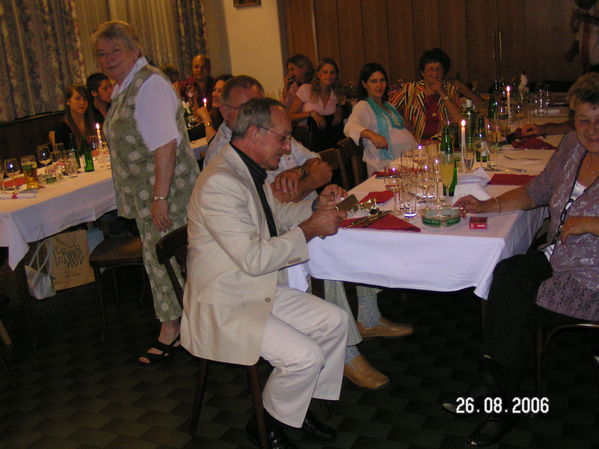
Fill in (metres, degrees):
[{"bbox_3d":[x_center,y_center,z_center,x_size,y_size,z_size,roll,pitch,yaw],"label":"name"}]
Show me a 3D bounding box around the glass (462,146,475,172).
[{"bbox_3d":[0.803,-0.301,3.196,0.060,0.160,0.060,4,18,30],"label":"glass"}]

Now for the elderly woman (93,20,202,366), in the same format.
[{"bbox_3d":[-0.717,-0.155,3.307,0.460,1.640,0.500,-12,17,-25],"label":"elderly woman"}]

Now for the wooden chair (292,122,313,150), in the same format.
[{"bbox_3d":[-0.132,-0.342,5.374,0.480,0.820,0.430,4,17,30],"label":"wooden chair"}]

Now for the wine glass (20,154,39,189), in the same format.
[{"bbox_3d":[-1.663,-0.328,4.160,0.088,0.194,0.088,-5,15,0],"label":"wine glass"}]

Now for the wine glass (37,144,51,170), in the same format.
[{"bbox_3d":[-1.770,-0.458,4.683,0.086,0.190,0.086,-5,15,0],"label":"wine glass"}]

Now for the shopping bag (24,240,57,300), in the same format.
[{"bbox_3d":[-1.667,0.268,4.376,0.180,0.390,0.120,-18,20,-38],"label":"shopping bag"}]

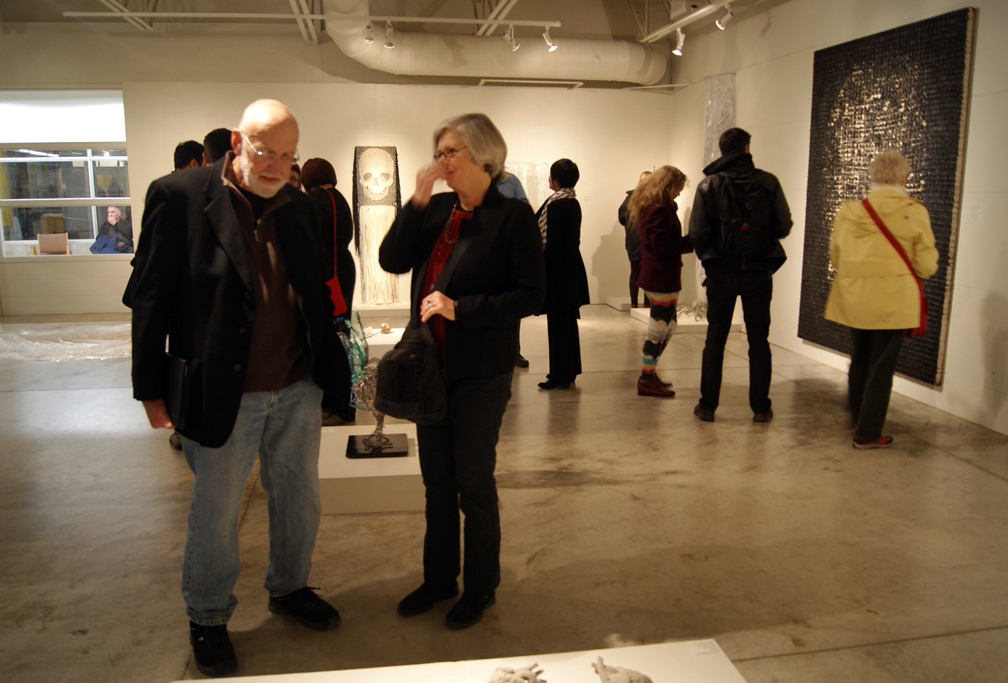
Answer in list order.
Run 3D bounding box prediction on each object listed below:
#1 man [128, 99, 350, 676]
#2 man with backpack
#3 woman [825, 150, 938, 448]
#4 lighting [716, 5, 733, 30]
[{"bbox_3d":[-0.805,0.139,2.403,0.600,1.715,0.450,-8,14,-36],"label":"man"},{"bbox_3d":[1.479,-0.400,4.818,0.630,1.836,0.400,3,12,14],"label":"man with backpack"},{"bbox_3d":[2.168,-0.233,4.394,0.570,1.671,0.400,7,13,33],"label":"woman"},{"bbox_3d":[1.741,-2.555,6.065,0.120,0.200,0.100,-1,11,-6],"label":"lighting"}]

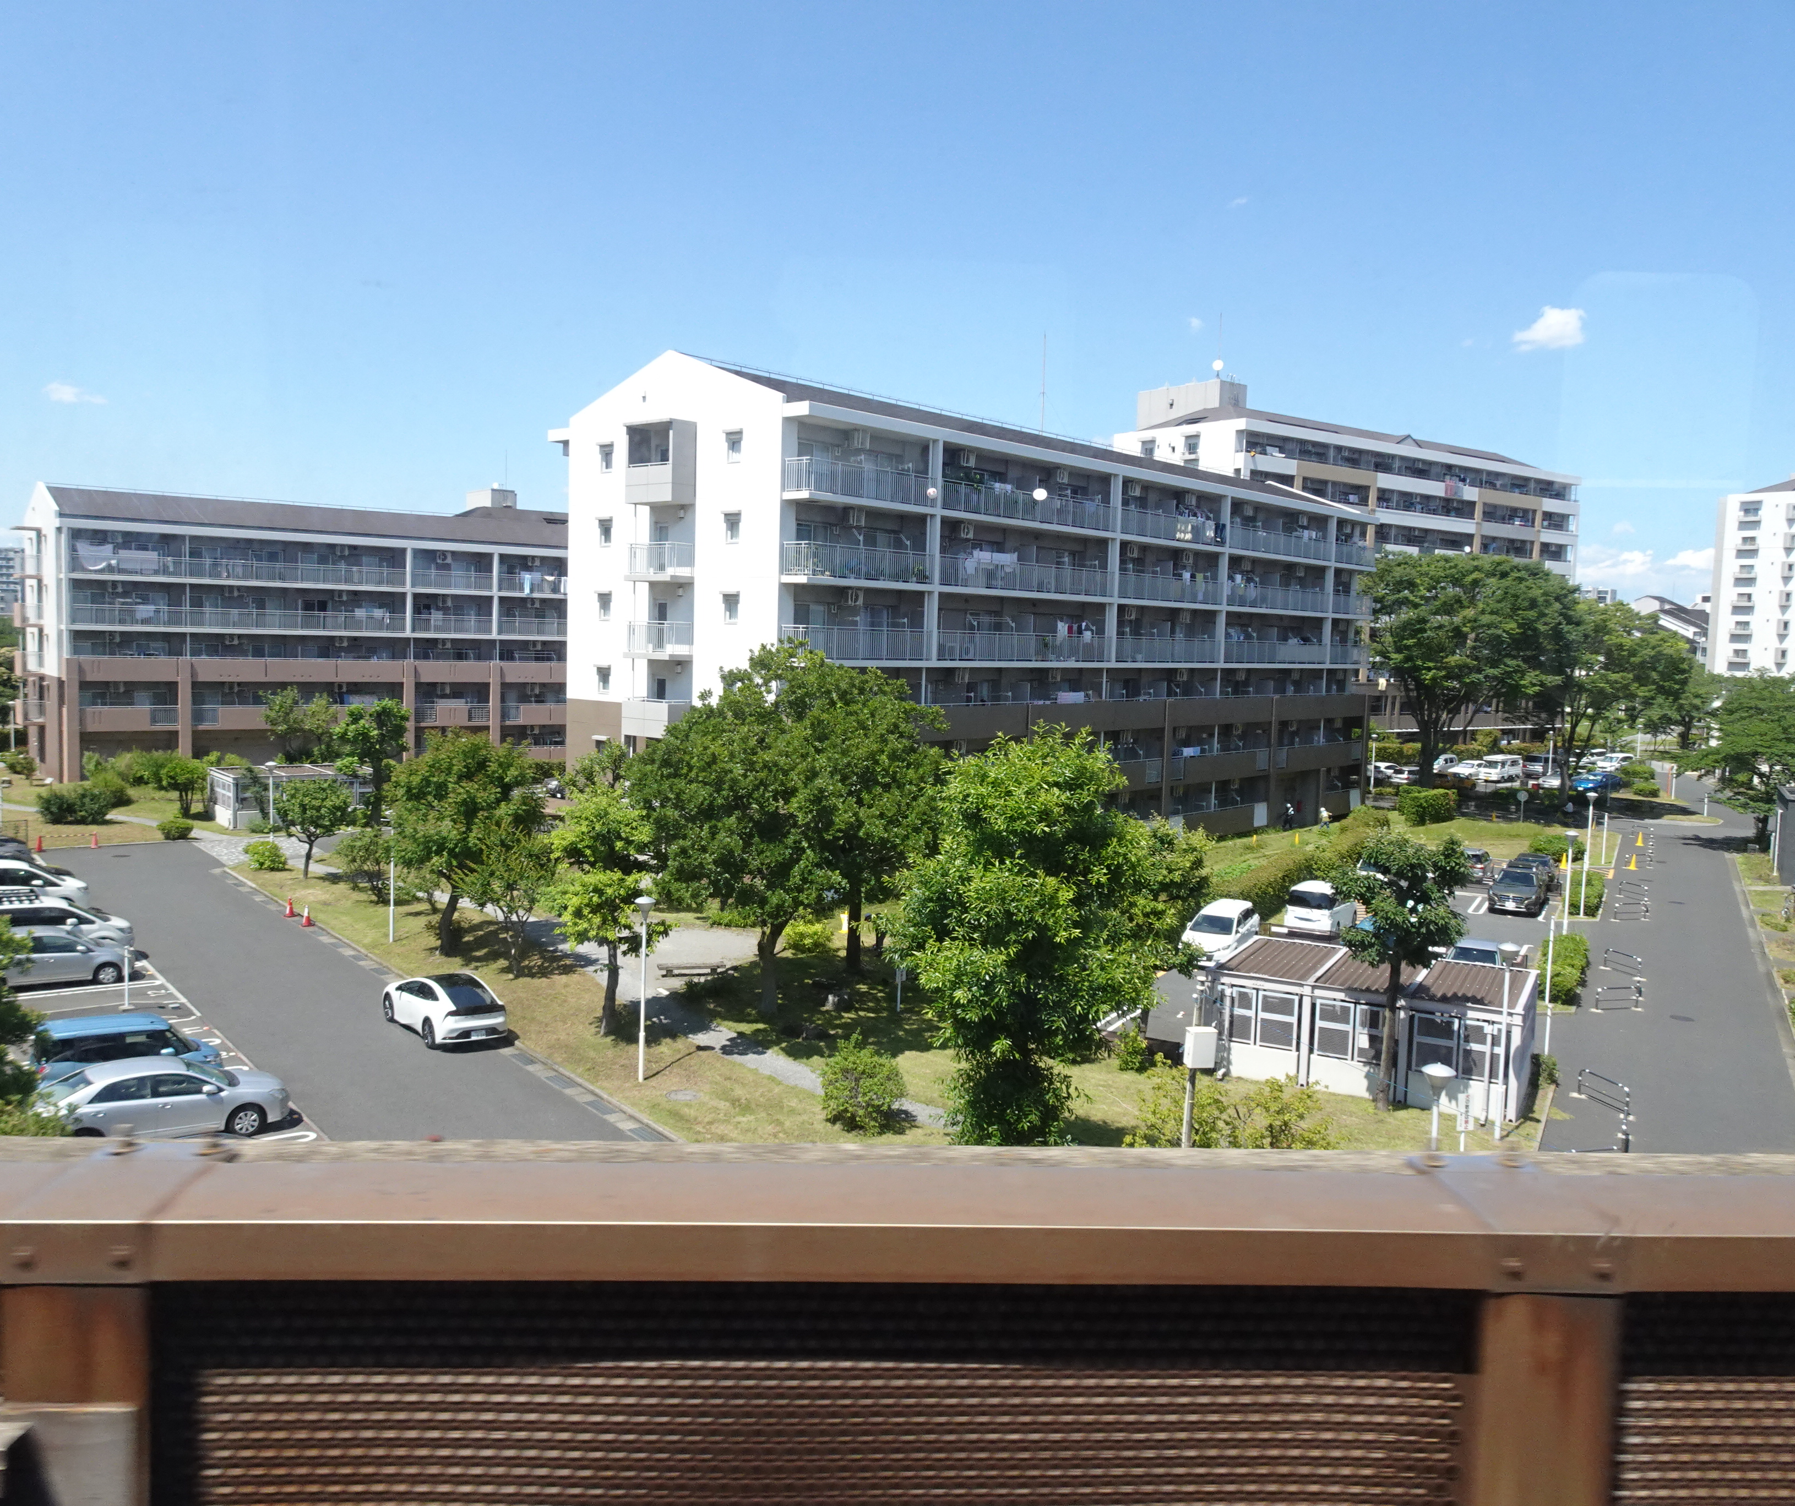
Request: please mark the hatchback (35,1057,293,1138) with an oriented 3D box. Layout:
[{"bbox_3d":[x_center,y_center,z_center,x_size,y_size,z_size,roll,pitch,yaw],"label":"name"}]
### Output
[{"bbox_3d":[-14.404,6.767,27.320,4.570,1.470,1.700,-2,6,-34],"label":"hatchback"}]

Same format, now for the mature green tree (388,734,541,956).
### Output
[{"bbox_3d":[-13.091,2.738,42.212,4.700,6.700,4.700,2,5,0],"label":"mature green tree"}]

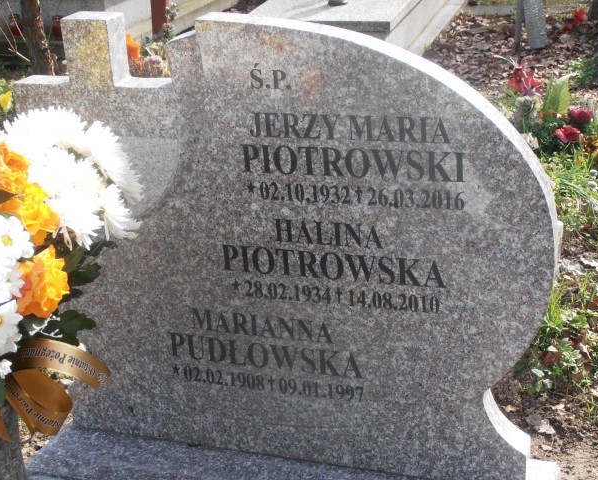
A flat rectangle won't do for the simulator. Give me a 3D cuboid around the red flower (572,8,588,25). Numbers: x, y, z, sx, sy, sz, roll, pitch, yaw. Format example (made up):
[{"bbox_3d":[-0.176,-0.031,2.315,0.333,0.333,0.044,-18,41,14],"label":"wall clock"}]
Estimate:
[{"bbox_3d":[1.385,-1.104,6.300,0.080,0.070,0.075,0,22,12],"label":"red flower"}]

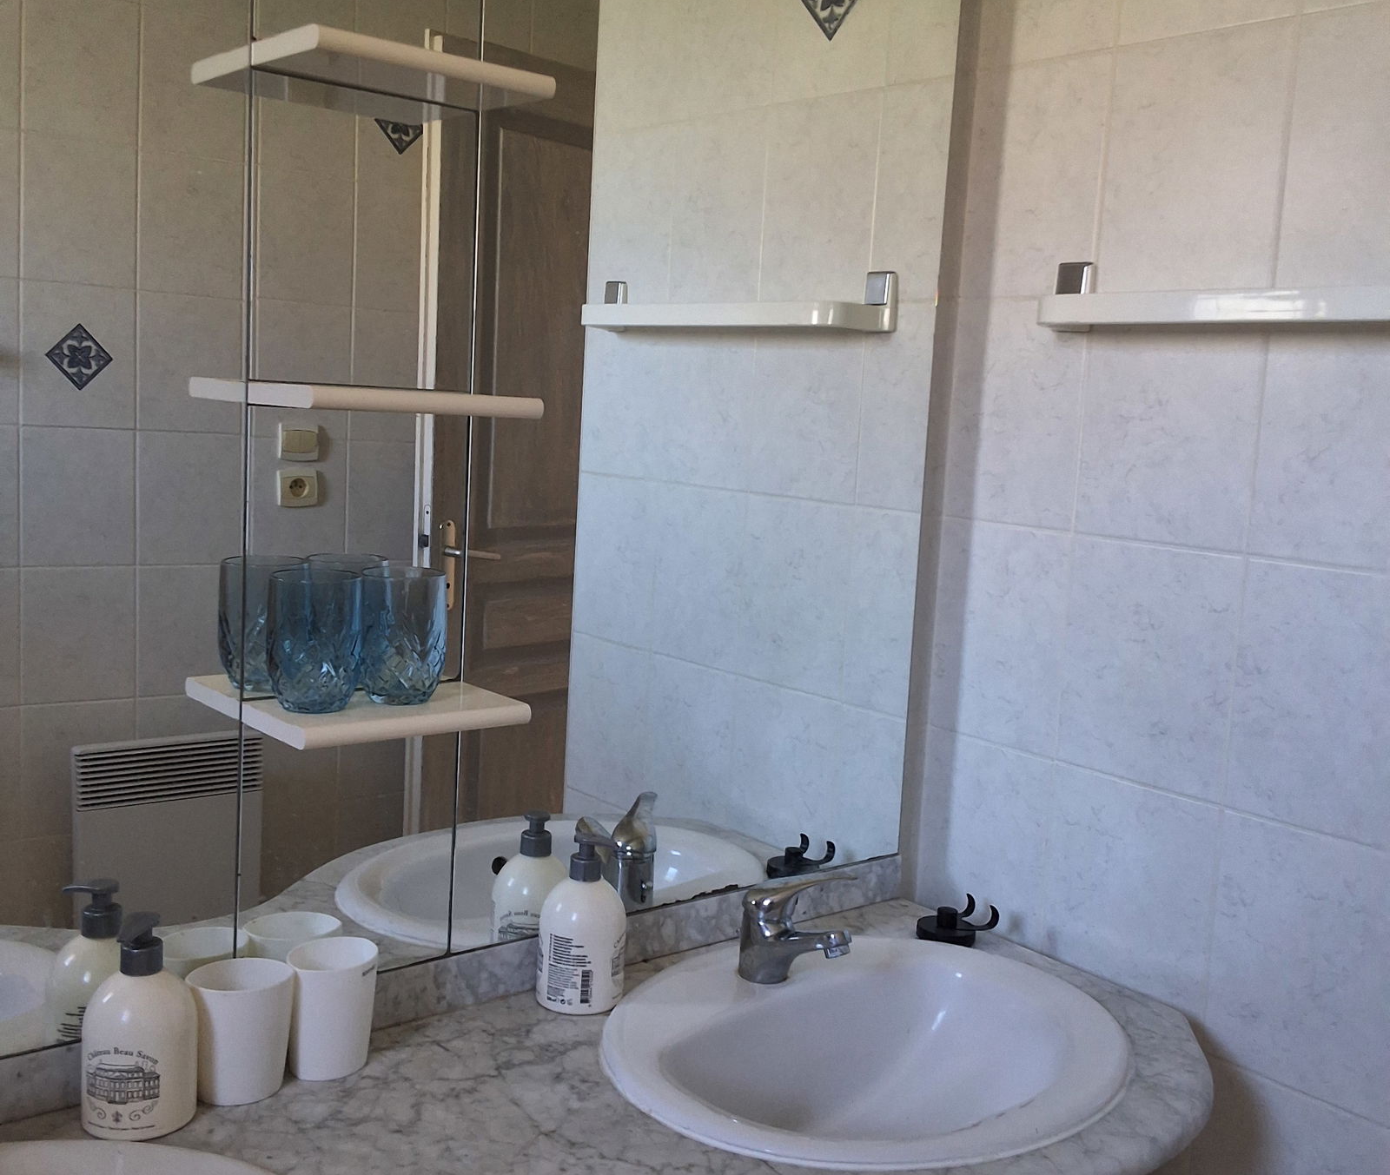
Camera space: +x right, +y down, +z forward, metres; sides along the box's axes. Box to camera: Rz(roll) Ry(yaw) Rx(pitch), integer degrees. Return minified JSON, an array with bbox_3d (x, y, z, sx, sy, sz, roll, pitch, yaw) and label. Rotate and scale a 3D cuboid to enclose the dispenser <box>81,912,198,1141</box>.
[{"bbox_3d":[-0.420,0.327,1.138,0.082,0.162,0.082,4,7,10],"label":"dispenser"}]

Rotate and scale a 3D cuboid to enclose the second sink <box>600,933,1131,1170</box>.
[{"bbox_3d":[0.152,0.481,1.361,0.507,0.170,0.432,-3,9,-39],"label":"second sink"}]

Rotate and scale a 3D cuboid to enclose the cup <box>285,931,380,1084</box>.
[{"bbox_3d":[-0.304,0.353,1.254,0.069,0.096,0.083,6,8,24],"label":"cup"}]

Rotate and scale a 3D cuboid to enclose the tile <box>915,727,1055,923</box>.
[{"bbox_3d":[0.332,0.295,1.722,0.010,0.235,0.186,-3,9,-39],"label":"tile"}]

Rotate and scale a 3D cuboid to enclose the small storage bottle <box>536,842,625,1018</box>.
[{"bbox_3d":[-0.104,0.310,1.406,0.082,0.157,0.082,3,7,0],"label":"small storage bottle"}]

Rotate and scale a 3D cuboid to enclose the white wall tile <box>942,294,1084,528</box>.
[{"bbox_3d":[0.358,-0.195,1.662,0.010,0.249,0.186,-3,9,-39],"label":"white wall tile"}]

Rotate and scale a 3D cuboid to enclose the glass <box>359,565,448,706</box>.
[{"bbox_3d":[-0.239,0.041,1.234,0.071,0.104,0.071,3,7,0],"label":"glass"}]

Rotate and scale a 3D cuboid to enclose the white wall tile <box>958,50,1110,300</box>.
[{"bbox_3d":[0.371,-0.442,1.628,0.009,0.249,0.182,-3,9,-39],"label":"white wall tile"}]

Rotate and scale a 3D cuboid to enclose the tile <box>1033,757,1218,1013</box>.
[{"bbox_3d":[0.453,0.328,1.577,0.009,0.249,0.200,-3,9,-39],"label":"tile"}]

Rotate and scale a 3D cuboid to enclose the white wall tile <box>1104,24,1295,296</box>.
[{"bbox_3d":[0.492,-0.418,1.483,0.010,0.249,0.201,-3,9,-39],"label":"white wall tile"}]

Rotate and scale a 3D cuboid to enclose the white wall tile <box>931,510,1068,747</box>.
[{"bbox_3d":[0.344,0.055,1.691,0.009,0.249,0.182,-3,9,-39],"label":"white wall tile"}]

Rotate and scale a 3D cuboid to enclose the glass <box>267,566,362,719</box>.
[{"bbox_3d":[-0.301,0.043,1.193,0.073,0.107,0.073,-3,9,-39],"label":"glass"}]

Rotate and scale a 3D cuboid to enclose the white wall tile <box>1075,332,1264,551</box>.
[{"bbox_3d":[0.479,-0.168,1.513,0.009,0.249,0.200,-3,9,-39],"label":"white wall tile"}]

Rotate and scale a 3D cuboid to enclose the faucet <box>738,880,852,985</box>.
[{"bbox_3d":[0.113,0.329,1.443,0.094,0.106,0.128,-3,9,-39],"label":"faucet"}]

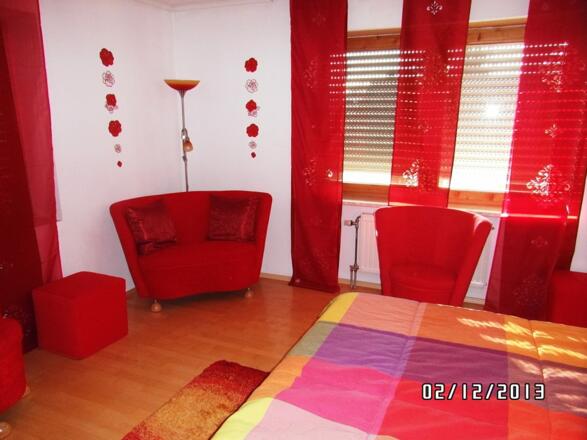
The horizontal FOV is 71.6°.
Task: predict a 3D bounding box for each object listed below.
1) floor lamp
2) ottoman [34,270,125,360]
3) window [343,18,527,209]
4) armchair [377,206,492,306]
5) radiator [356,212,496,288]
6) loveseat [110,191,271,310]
[{"bbox_3d":[-1.028,-0.357,3.914,0.320,1.850,0.320,5,13,19],"label":"floor lamp"},{"bbox_3d":[-1.412,0.630,2.727,0.385,0.405,0.385,6,13,21],"label":"ottoman"},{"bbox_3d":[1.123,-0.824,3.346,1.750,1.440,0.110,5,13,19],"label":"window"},{"bbox_3d":[1.020,0.369,3.011,0.760,0.860,0.630,8,14,29],"label":"armchair"},{"bbox_3d":[1.094,0.251,3.470,1.040,0.550,0.110,5,13,19],"label":"radiator"},{"bbox_3d":[-0.857,0.226,3.540,1.280,0.870,0.700,-4,13,-23],"label":"loveseat"}]

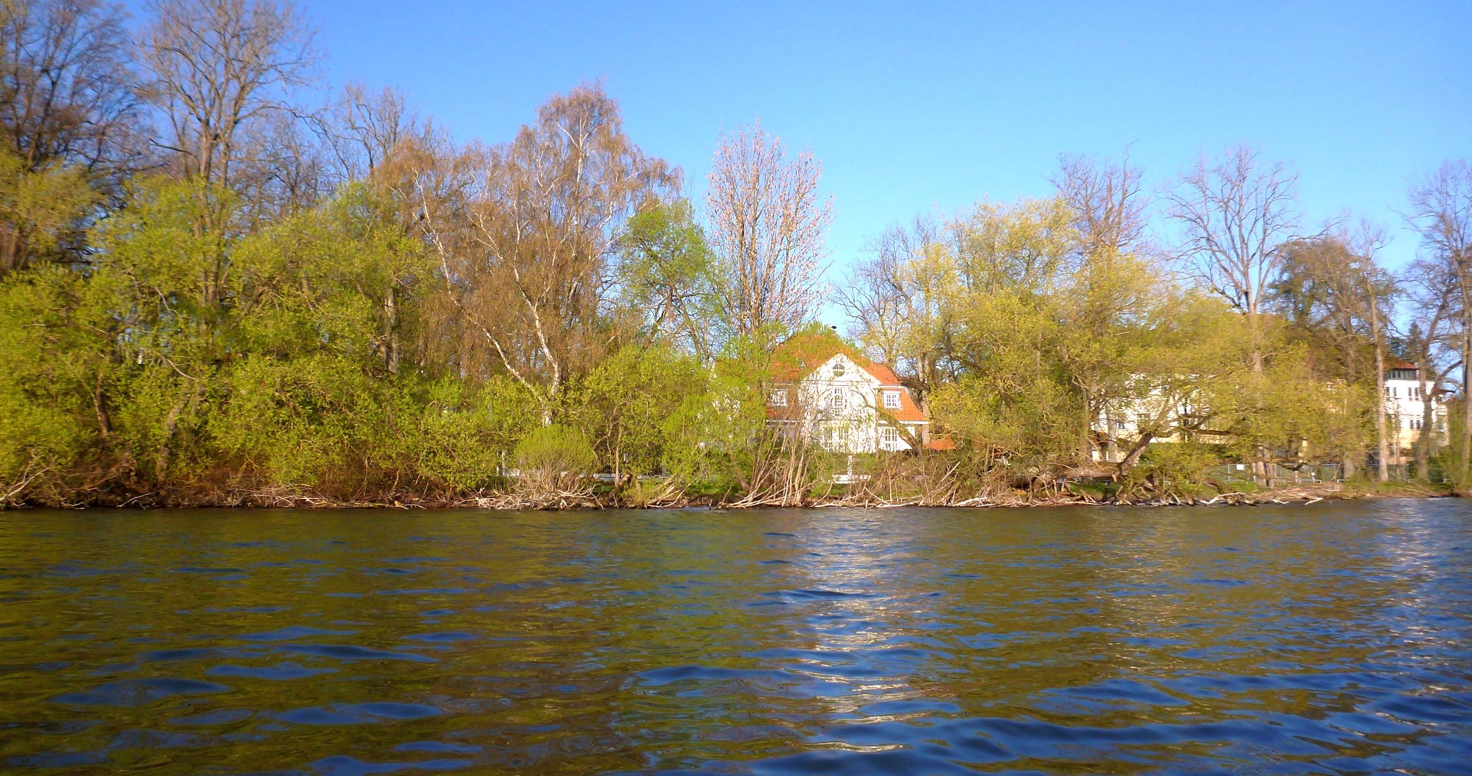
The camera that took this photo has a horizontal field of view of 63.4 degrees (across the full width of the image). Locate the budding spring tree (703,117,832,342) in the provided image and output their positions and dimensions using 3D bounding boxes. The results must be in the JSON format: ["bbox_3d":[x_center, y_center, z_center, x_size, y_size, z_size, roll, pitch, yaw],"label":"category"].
[{"bbox_3d":[2.279,-6.425,82.803,8.960,24.550,8.500,0,-5,0],"label":"budding spring tree"}]

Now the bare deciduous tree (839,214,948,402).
[{"bbox_3d":[14.254,-4.572,107.735,9.880,22.730,9.800,0,-5,0],"label":"bare deciduous tree"}]

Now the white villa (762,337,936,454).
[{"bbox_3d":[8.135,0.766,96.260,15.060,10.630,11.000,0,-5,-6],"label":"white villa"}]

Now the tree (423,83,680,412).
[{"bbox_3d":[-11.404,-6.868,73.809,15.890,24.720,14.000,0,-5,0],"label":"tree"}]

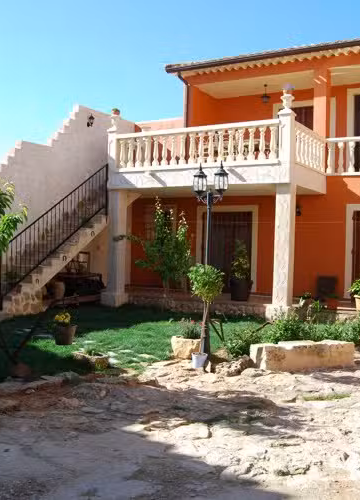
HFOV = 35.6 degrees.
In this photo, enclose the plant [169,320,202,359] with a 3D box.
[{"bbox_3d":[0.080,1.214,7.750,0.449,0.532,0.405,2,1,26],"label":"plant"}]

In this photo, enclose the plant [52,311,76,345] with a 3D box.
[{"bbox_3d":[-1.731,1.158,8.400,0.370,0.500,0.360,1,1,-12],"label":"plant"}]

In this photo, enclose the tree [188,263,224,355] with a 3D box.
[{"bbox_3d":[0.324,0.736,7.050,0.459,1.157,0.459,1,1,3],"label":"tree"}]

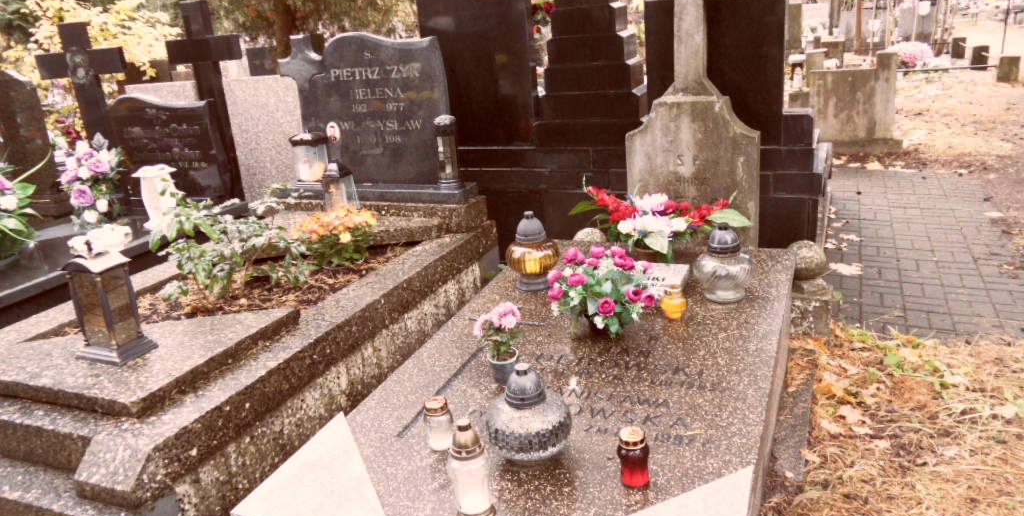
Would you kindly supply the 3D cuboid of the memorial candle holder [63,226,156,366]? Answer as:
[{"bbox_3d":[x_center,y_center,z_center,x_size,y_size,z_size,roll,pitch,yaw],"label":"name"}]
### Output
[{"bbox_3d":[-1.232,0.113,2.141,0.197,0.384,0.149,3,19,22],"label":"memorial candle holder"}]

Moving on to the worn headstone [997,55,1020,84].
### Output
[{"bbox_3d":[8.458,-3.202,12.056,0.310,0.400,0.250,0,18,13],"label":"worn headstone"}]

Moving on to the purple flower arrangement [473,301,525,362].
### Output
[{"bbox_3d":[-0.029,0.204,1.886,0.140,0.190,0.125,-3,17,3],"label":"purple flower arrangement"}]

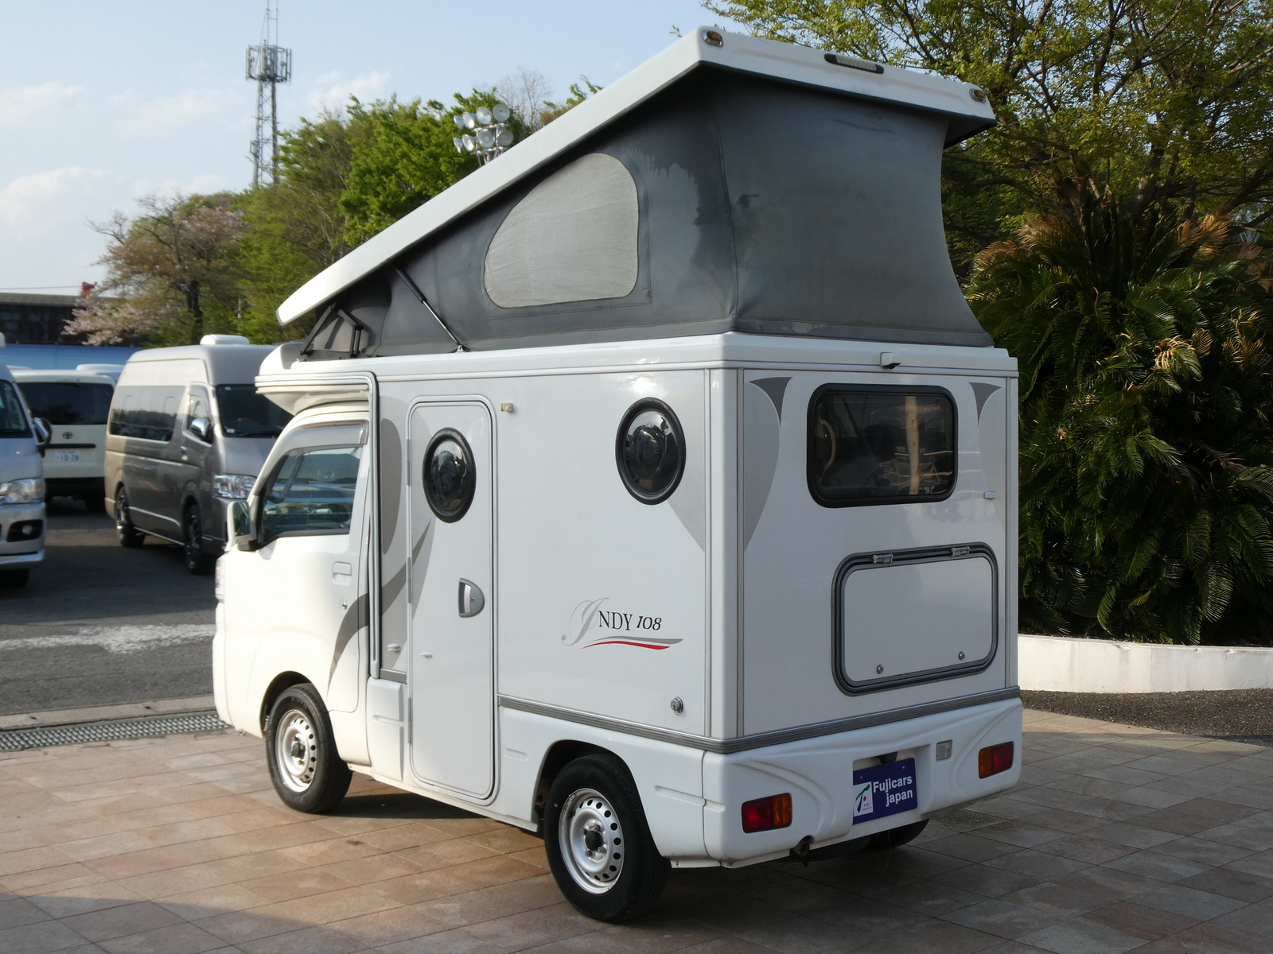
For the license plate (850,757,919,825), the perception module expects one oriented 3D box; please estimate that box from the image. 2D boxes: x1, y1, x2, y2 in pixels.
[{"bbox_3d":[0.797,1.015,5.225,0.330,0.165,0.015,-2,-2,-41],"label":"license plate"}]

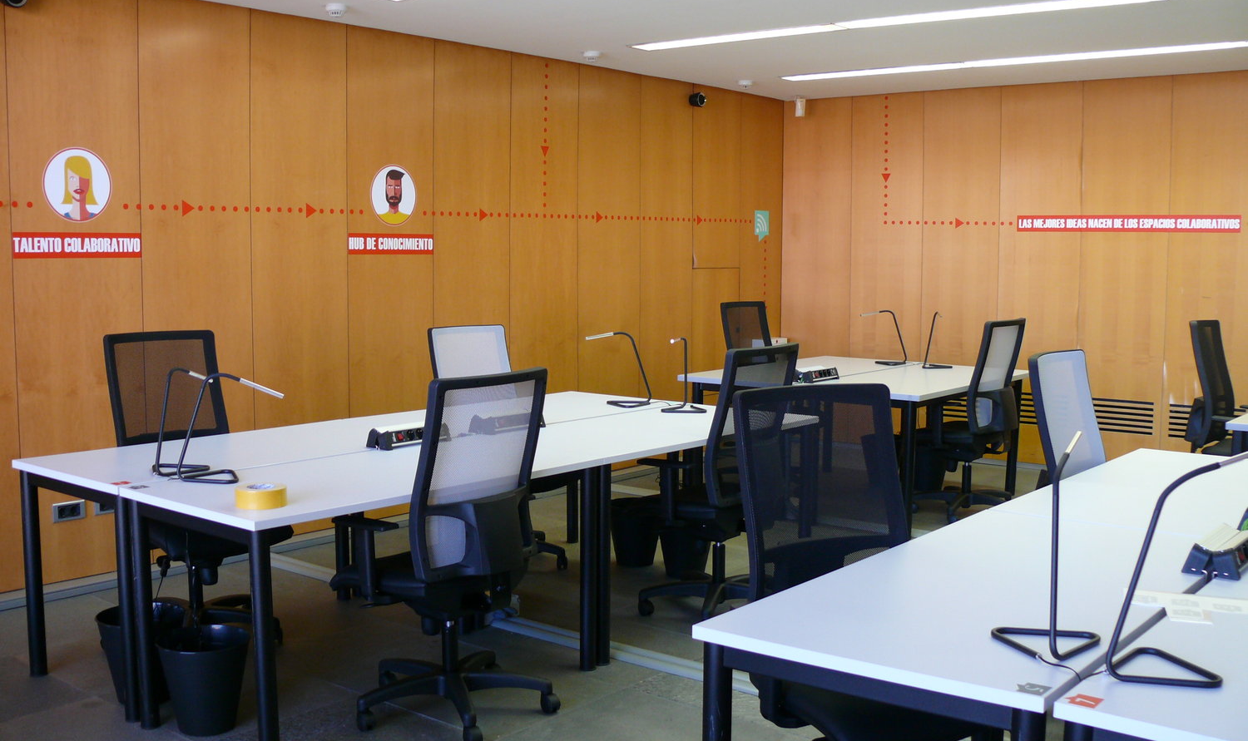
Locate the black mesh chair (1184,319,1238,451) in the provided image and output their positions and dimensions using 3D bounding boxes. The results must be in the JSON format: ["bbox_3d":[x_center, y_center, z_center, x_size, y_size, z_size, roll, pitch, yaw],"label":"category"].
[{"bbox_3d":[3.078,0.326,6.199,0.657,1.121,0.657,5,7,39],"label":"black mesh chair"}]

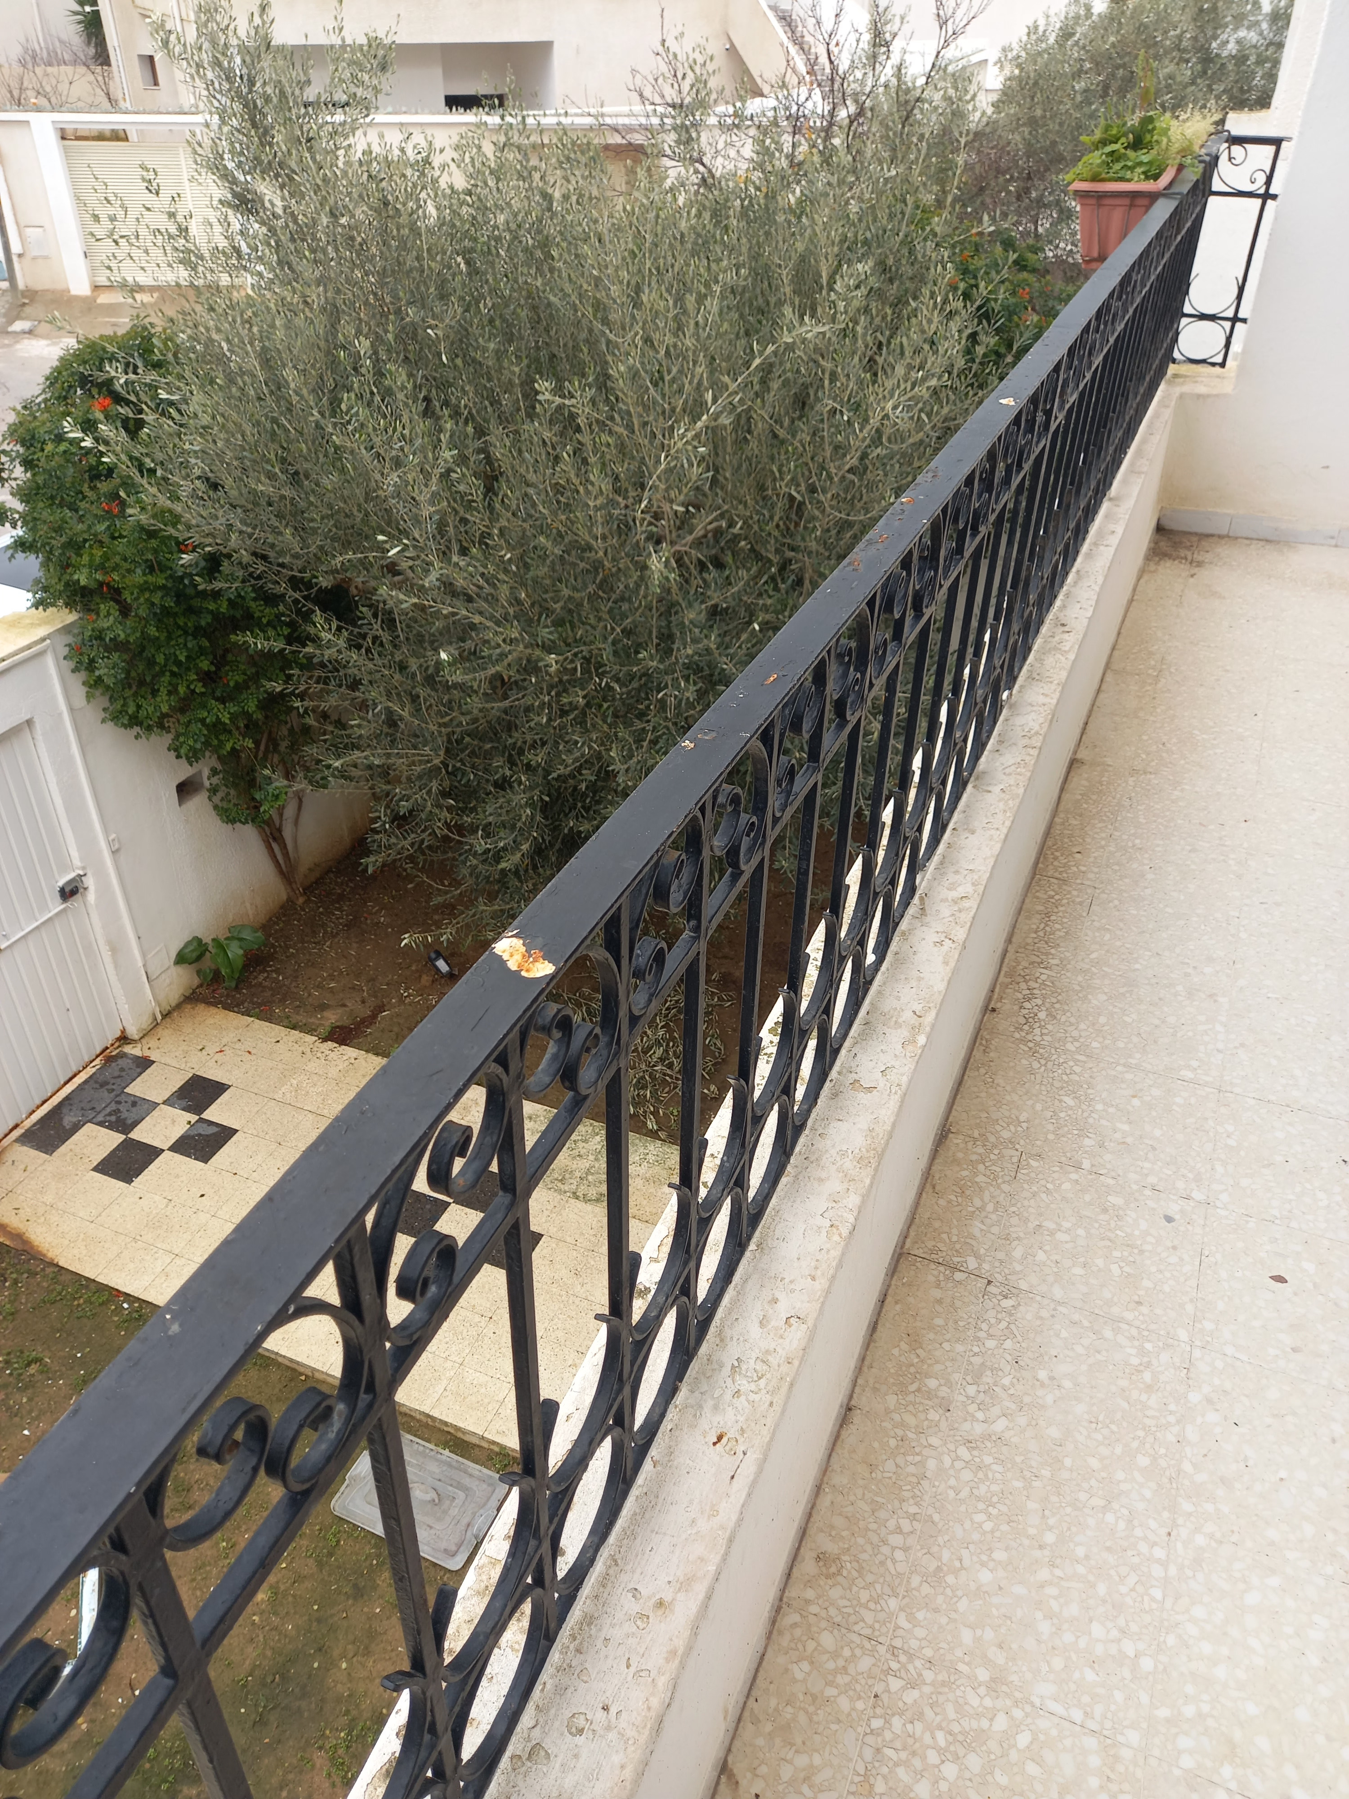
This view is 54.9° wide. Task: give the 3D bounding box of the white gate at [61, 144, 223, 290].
[{"bbox_3d":[-9.476,-12.587,23.956,2.959,2.360,0.100,-1,34,-3],"label":"white gate"}]

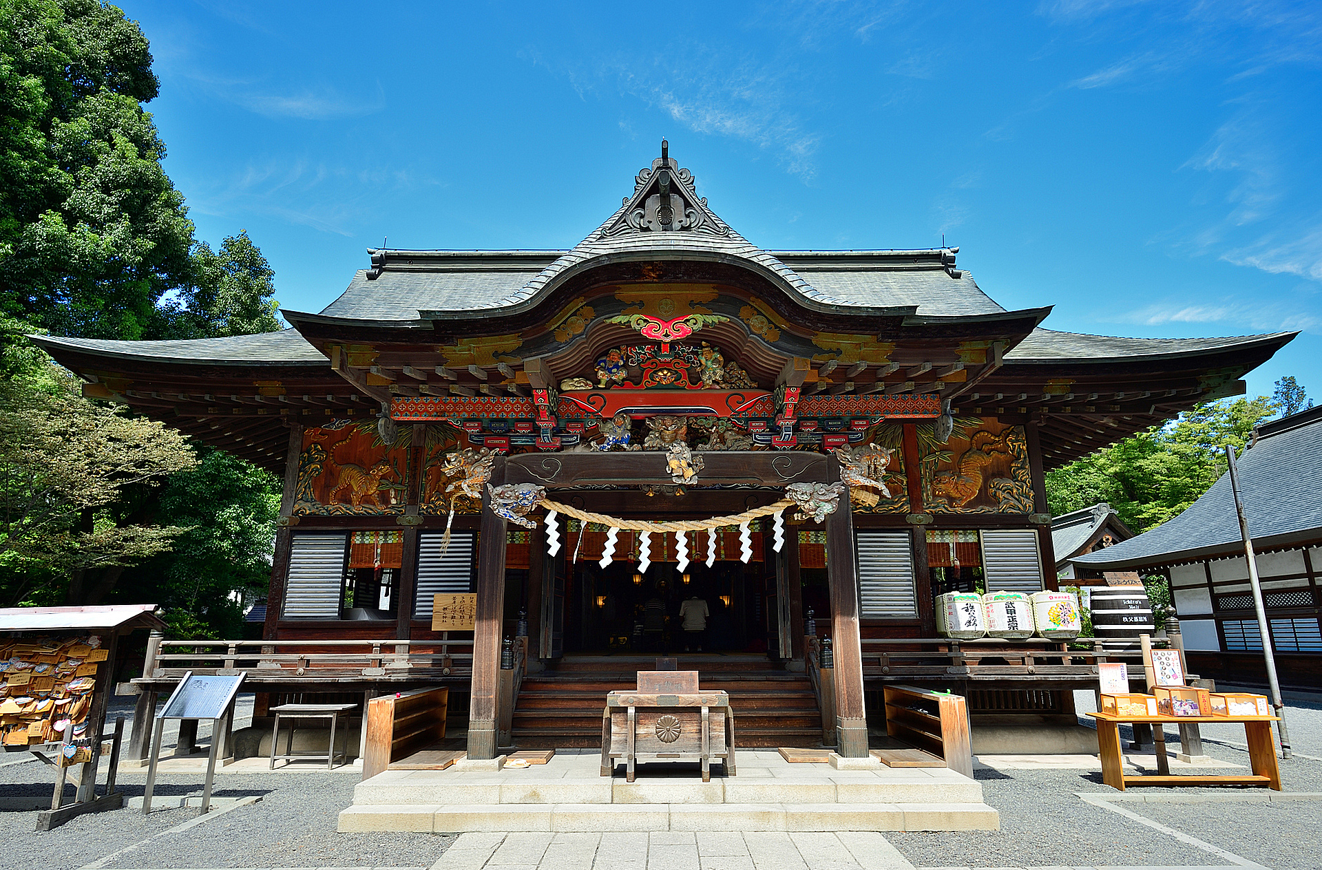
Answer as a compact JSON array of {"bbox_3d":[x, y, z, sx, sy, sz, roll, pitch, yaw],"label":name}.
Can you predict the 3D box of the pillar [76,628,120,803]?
[{"bbox_3d":[-4.941,2.445,6.473,0.105,1.447,0.105,1,-15,-5],"label":"pillar"}]

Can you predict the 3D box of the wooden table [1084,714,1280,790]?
[{"bbox_3d":[5.427,3.269,7.603,1.782,0.680,0.460,0,-15,0],"label":"wooden table"}]

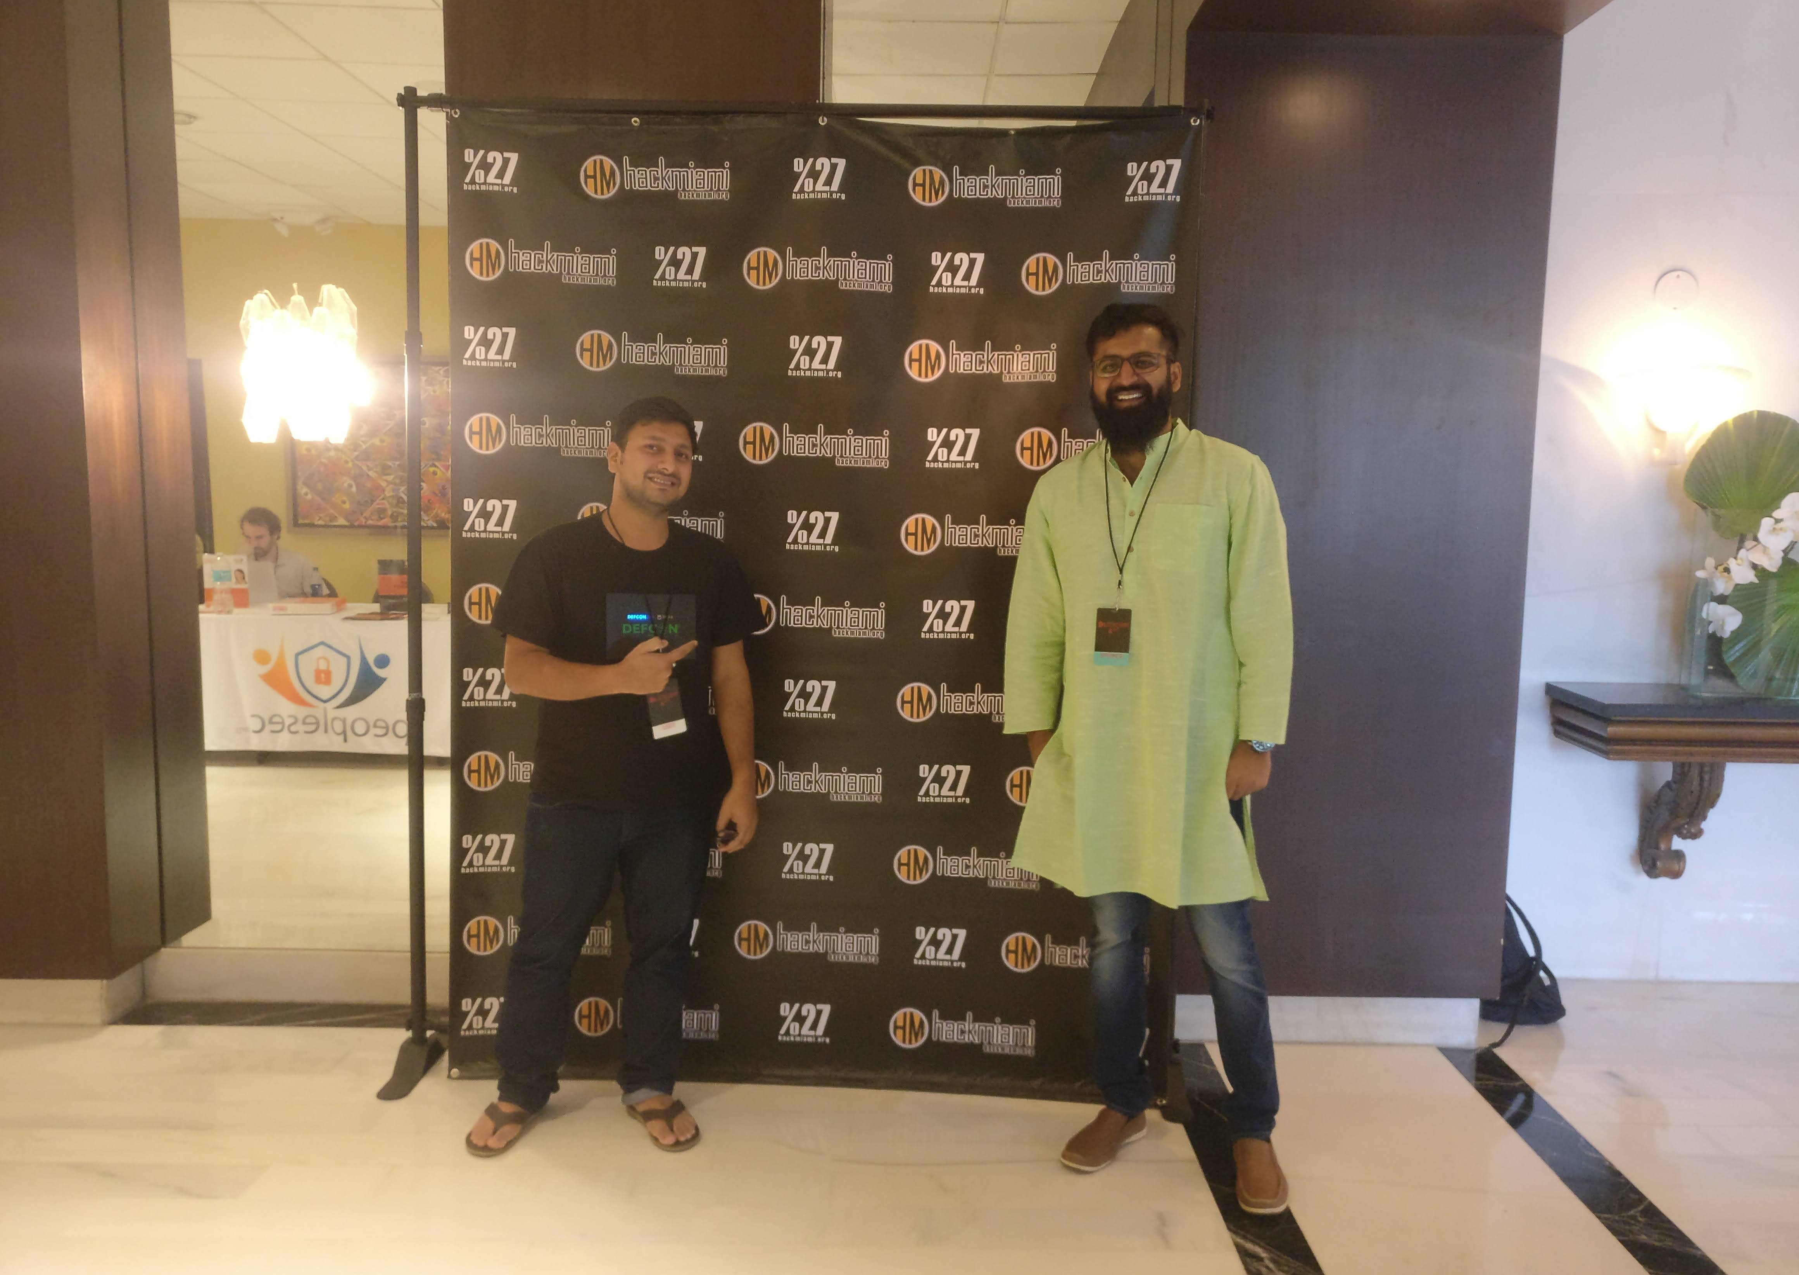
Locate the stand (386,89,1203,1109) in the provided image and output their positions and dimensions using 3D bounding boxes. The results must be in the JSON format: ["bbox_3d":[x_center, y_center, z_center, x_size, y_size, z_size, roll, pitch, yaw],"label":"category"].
[{"bbox_3d":[-0.261,-0.085,3.484,1.900,2.360,0.400,1,6,2],"label":"stand"}]

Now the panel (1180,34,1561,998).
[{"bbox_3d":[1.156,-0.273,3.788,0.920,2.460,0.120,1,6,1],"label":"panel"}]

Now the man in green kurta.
[{"bbox_3d":[0.525,0.234,3.105,0.590,1.840,0.420,2,6,15],"label":"man in green kurta"}]

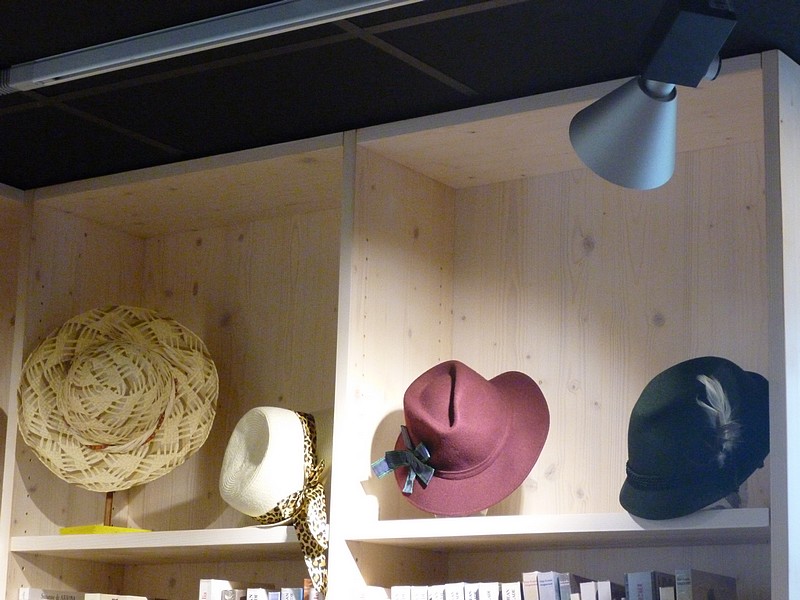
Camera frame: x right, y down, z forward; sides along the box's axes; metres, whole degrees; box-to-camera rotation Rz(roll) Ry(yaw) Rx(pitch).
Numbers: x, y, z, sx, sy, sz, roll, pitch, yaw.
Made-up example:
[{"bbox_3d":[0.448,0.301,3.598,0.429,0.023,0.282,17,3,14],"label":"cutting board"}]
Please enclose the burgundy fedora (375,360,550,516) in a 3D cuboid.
[{"bbox_3d":[0.086,0.194,2.913,0.287,0.303,0.121,-31,-57,6],"label":"burgundy fedora"}]

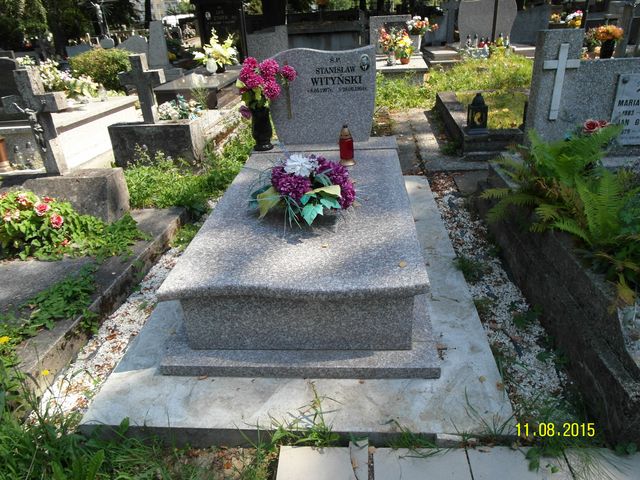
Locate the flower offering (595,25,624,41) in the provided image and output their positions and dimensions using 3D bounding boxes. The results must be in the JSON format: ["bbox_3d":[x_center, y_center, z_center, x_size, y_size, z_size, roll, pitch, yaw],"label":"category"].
[{"bbox_3d":[3.778,-2.706,5.800,0.370,0.220,0.310,-1,29,6],"label":"flower offering"}]

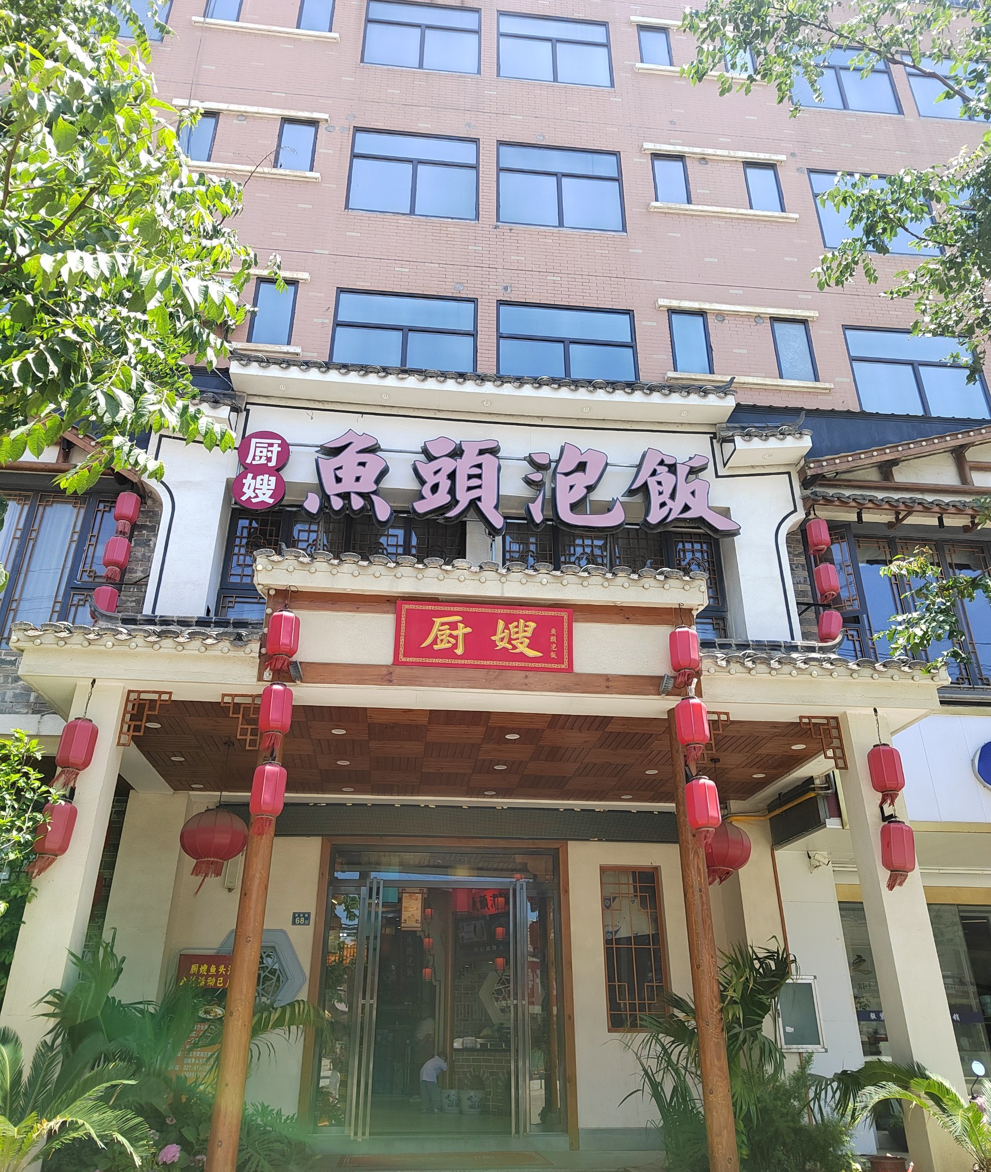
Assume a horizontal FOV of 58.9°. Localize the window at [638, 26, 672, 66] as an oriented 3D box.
[{"bbox_3d":[2.752,-9.251,15.136,0.560,1.132,0.100,3,-26,-5],"label":"window"}]

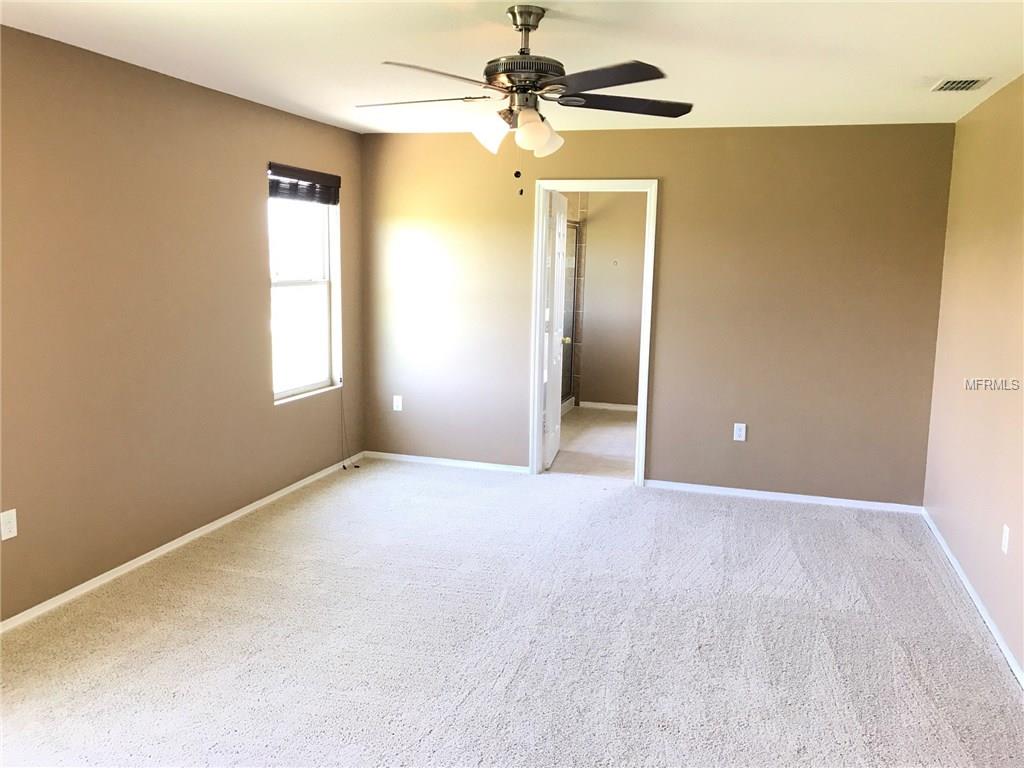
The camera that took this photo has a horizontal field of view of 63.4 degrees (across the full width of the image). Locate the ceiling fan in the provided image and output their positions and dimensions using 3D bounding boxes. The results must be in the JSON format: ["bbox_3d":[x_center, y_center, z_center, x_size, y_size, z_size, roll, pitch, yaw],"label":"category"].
[{"bbox_3d":[0.031,-1.066,2.943,1.280,0.500,1.280,4,9,17],"label":"ceiling fan"}]

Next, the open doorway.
[{"bbox_3d":[0.566,-0.356,5.862,0.845,2.105,0.140,4,9,17],"label":"open doorway"}]

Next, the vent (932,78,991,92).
[{"bbox_3d":[2.158,-1.423,3.982,0.225,0.025,0.310,4,9,17],"label":"vent"}]

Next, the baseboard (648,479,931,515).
[{"bbox_3d":[1.782,0.750,5.585,1.789,0.060,0.018,4,9,17],"label":"baseboard"}]

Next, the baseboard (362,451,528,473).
[{"bbox_3d":[-0.519,0.591,6.281,1.344,0.060,0.018,4,9,17],"label":"baseboard"}]

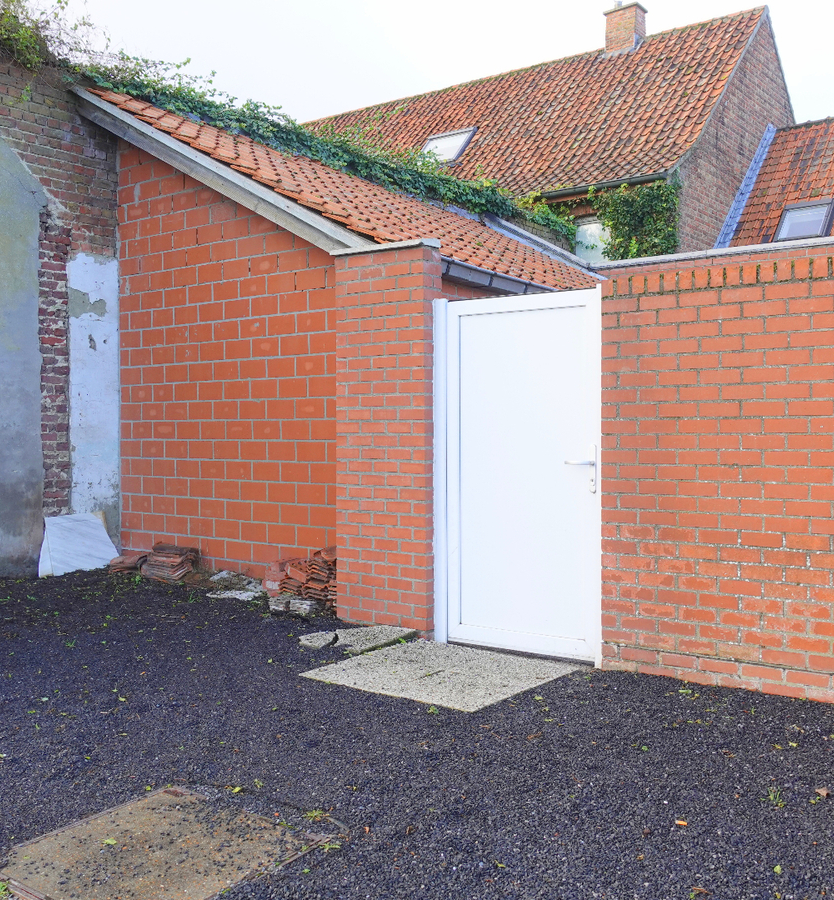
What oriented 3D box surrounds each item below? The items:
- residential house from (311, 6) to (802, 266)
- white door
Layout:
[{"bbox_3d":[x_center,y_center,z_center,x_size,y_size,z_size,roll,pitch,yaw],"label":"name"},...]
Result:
[{"bbox_3d":[1.299,-3.642,19.323,12.000,9.063,7.600,1,1,38],"label":"residential house"},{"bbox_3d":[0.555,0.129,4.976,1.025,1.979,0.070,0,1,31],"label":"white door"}]

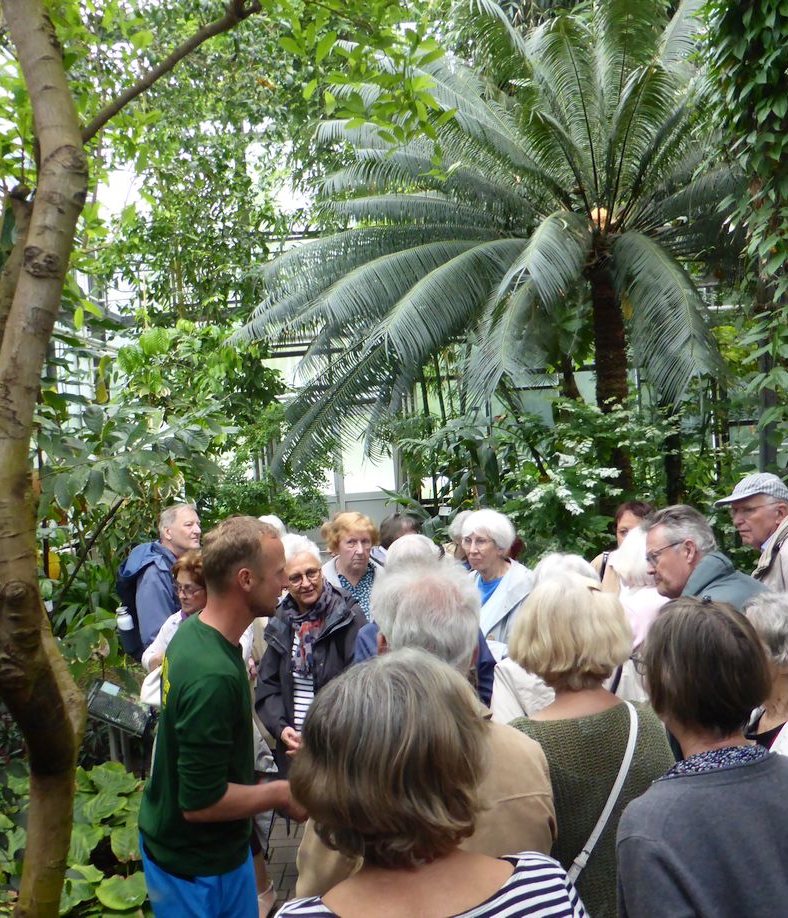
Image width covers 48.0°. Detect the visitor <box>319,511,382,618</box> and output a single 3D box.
[{"bbox_3d":[-0.135,1.030,3.600,0.480,1.620,0.330,-2,3,-3],"label":"visitor"}]

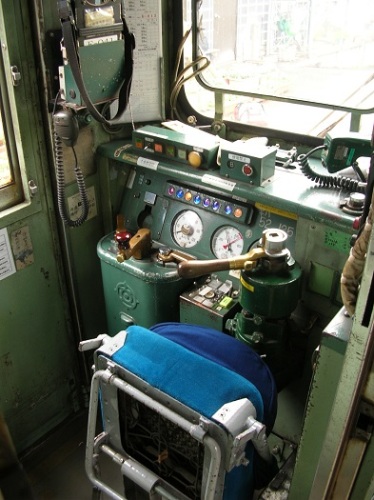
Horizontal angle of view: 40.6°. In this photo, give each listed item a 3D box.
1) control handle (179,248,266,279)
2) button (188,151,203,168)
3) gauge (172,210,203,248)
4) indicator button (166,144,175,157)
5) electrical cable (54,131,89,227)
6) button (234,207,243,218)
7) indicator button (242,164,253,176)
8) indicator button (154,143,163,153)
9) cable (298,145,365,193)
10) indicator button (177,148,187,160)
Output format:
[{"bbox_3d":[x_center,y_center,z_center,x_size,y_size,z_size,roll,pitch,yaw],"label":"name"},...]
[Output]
[{"bbox_3d":[0.080,0.022,1.101,0.207,0.043,0.036,-10,31,-16],"label":"control handle"},{"bbox_3d":[0.023,-0.251,1.402,0.045,0.045,0.029,22,36,34],"label":"button"},{"bbox_3d":[0.005,-0.059,1.454,0.113,0.113,0.029,22,15,34],"label":"gauge"},{"bbox_3d":[-0.047,-0.285,1.464,0.031,0.025,0.013,22,36,34],"label":"indicator button"},{"bbox_3d":[-0.319,-0.193,1.400,0.089,0.269,0.036,-2,30,-3],"label":"electrical cable"},{"bbox_3d":[0.136,-0.097,1.327,0.025,0.025,0.013,22,15,34],"label":"button"},{"bbox_3d":[0.158,-0.206,1.311,0.033,0.033,0.013,22,36,34],"label":"indicator button"},{"bbox_3d":[-0.083,-0.299,1.490,0.030,0.023,0.013,22,36,34],"label":"indicator button"},{"bbox_3d":[0.366,-0.204,1.283,0.178,0.086,0.072,22,36,34],"label":"cable"},{"bbox_3d":[-0.012,-0.272,1.439,0.030,0.025,0.013,22,36,34],"label":"indicator button"}]

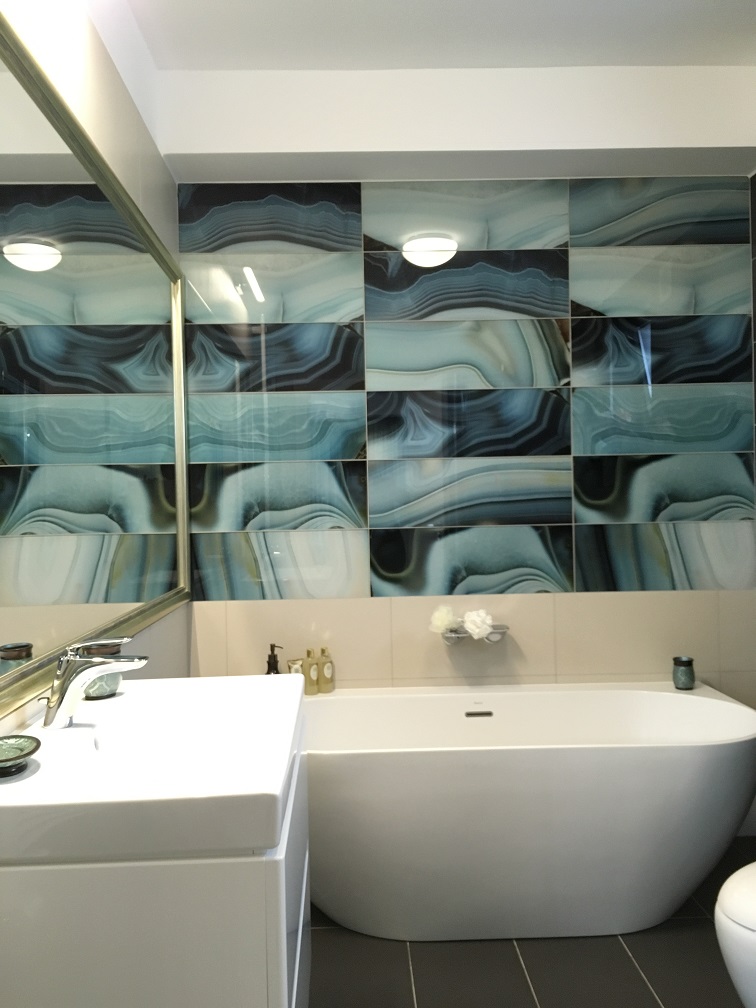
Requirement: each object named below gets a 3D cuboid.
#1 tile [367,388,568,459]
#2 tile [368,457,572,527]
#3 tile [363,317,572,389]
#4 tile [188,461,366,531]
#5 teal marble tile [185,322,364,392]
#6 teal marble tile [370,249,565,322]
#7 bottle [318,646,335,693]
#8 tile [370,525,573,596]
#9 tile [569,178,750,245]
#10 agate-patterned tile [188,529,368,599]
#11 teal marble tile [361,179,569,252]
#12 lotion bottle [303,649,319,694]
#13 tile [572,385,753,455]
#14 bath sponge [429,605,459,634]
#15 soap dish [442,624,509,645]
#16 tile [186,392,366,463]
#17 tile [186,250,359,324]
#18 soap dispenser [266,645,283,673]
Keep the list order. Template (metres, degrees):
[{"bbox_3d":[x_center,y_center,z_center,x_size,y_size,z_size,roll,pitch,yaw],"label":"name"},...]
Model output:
[{"bbox_3d":[0.335,-0.293,3.076,0.747,0.249,0.010,-1,1,-1],"label":"tile"},{"bbox_3d":[0.340,-0.044,3.088,0.750,0.250,0.012,-1,0,-1],"label":"tile"},{"bbox_3d":[0.330,-0.544,3.072,0.747,0.249,0.010,-1,1,-1],"label":"tile"},{"bbox_3d":[-0.361,-0.027,3.071,0.652,0.249,0.010,-1,1,-1],"label":"tile"},{"bbox_3d":[-0.375,-0.533,3.069,0.656,0.250,0.012,-1,0,-1],"label":"teal marble tile"},{"bbox_3d":[0.325,-0.795,3.067,0.747,0.249,0.010,-1,1,-1],"label":"teal marble tile"},{"bbox_3d":[-0.186,0.594,3.028,0.048,0.160,0.045,-1,0,-35],"label":"bottle"},{"bbox_3d":[0.345,0.208,3.089,0.750,0.250,0.012,-1,0,-1],"label":"tile"},{"bbox_3d":[1.026,-1.060,3.073,0.663,0.249,0.010,-1,1,-1],"label":"tile"},{"bbox_3d":[-0.356,0.224,3.075,0.652,0.249,0.010,-1,1,-1],"label":"agate-patterned tile"},{"bbox_3d":[0.320,-1.046,3.063,0.747,0.249,0.010,-1,1,-1],"label":"teal marble tile"},{"bbox_3d":[-0.236,0.595,3.001,0.048,0.160,0.045,-1,0,-37],"label":"lotion bottle"},{"bbox_3d":[1.047,-0.311,3.104,0.672,0.250,0.012,-1,0,-1],"label":"tile"},{"bbox_3d":[0.237,0.415,3.035,0.105,0.100,0.100,-1,1,-1],"label":"bath sponge"},{"bbox_3d":[0.350,0.469,3.035,0.228,0.045,0.120,-1,1,-1],"label":"soap dish"},{"bbox_3d":[-0.370,-0.281,3.070,0.656,0.250,0.012,-1,0,-1],"label":"tile"},{"bbox_3d":[-0.381,-0.785,3.067,0.656,0.250,0.012,-1,0,-1],"label":"tile"},{"bbox_3d":[-0.375,0.589,3.009,0.078,0.179,0.078,-1,0,14],"label":"soap dispenser"}]

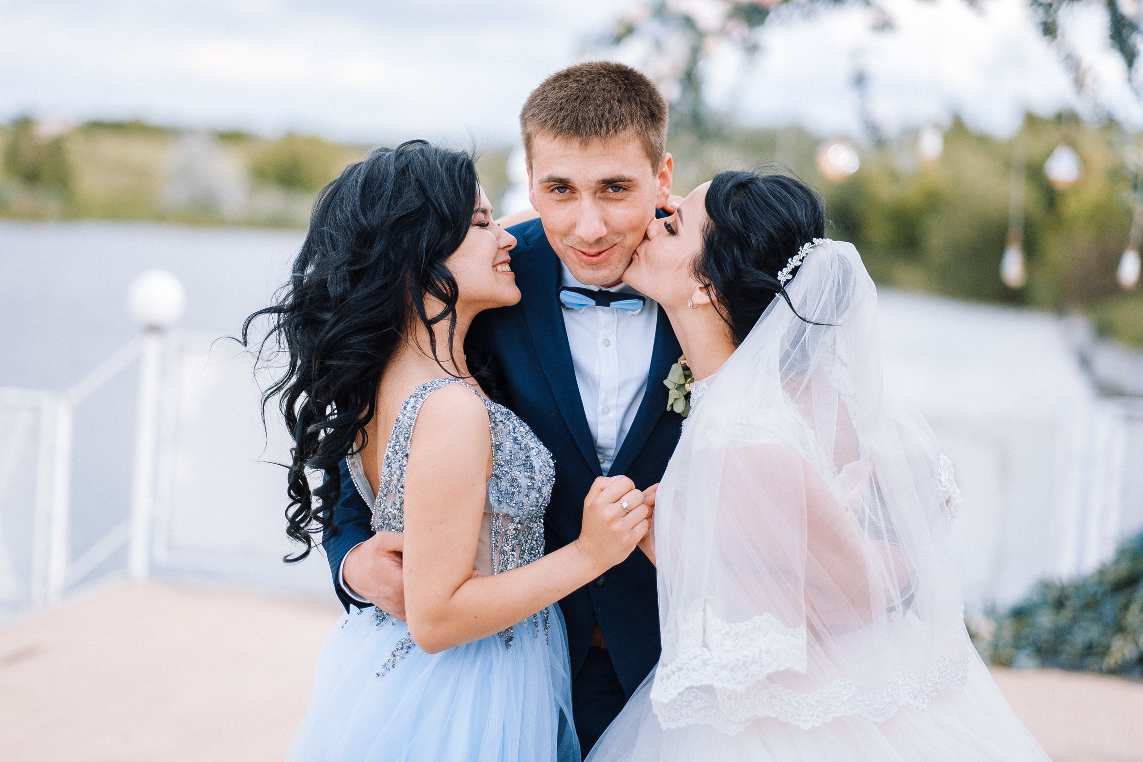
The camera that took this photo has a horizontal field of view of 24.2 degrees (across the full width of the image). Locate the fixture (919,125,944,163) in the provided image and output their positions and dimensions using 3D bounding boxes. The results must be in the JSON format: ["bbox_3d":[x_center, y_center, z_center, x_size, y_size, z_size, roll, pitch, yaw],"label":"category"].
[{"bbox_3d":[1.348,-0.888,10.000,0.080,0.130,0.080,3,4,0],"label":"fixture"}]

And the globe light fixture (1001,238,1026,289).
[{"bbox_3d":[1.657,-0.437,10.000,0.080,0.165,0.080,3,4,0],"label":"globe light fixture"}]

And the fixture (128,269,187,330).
[{"bbox_3d":[-1.708,-0.336,11.000,0.228,0.240,0.228,3,4,0],"label":"fixture"}]

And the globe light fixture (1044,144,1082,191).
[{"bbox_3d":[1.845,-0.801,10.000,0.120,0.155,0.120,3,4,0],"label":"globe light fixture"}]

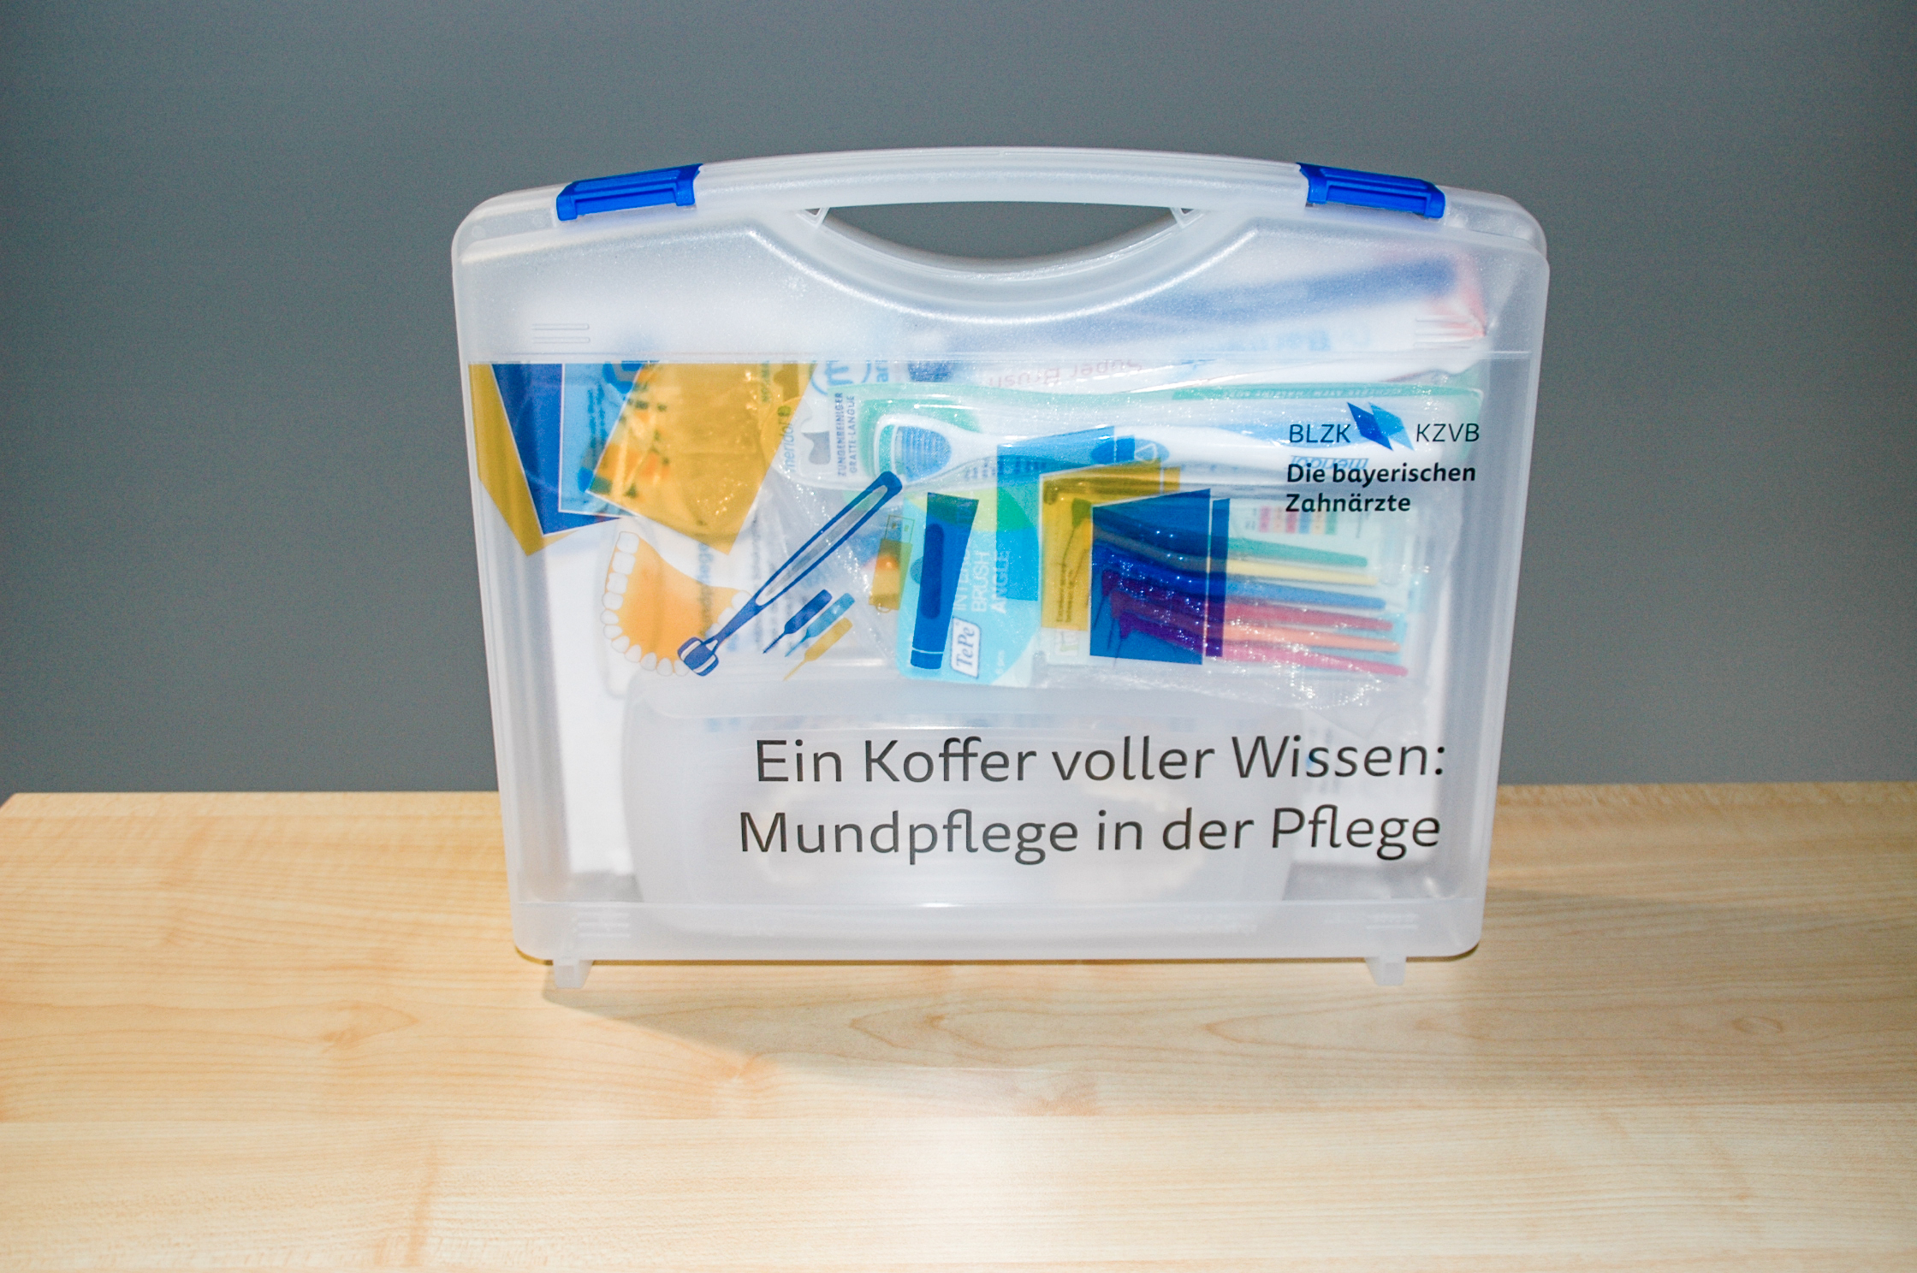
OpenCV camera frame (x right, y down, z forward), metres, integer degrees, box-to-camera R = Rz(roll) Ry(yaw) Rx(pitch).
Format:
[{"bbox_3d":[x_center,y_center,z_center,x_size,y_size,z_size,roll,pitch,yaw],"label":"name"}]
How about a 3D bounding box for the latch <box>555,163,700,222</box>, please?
[{"bbox_3d":[-0.108,-0.147,0.651,0.044,0.011,0.026,-7,19,2],"label":"latch"}]

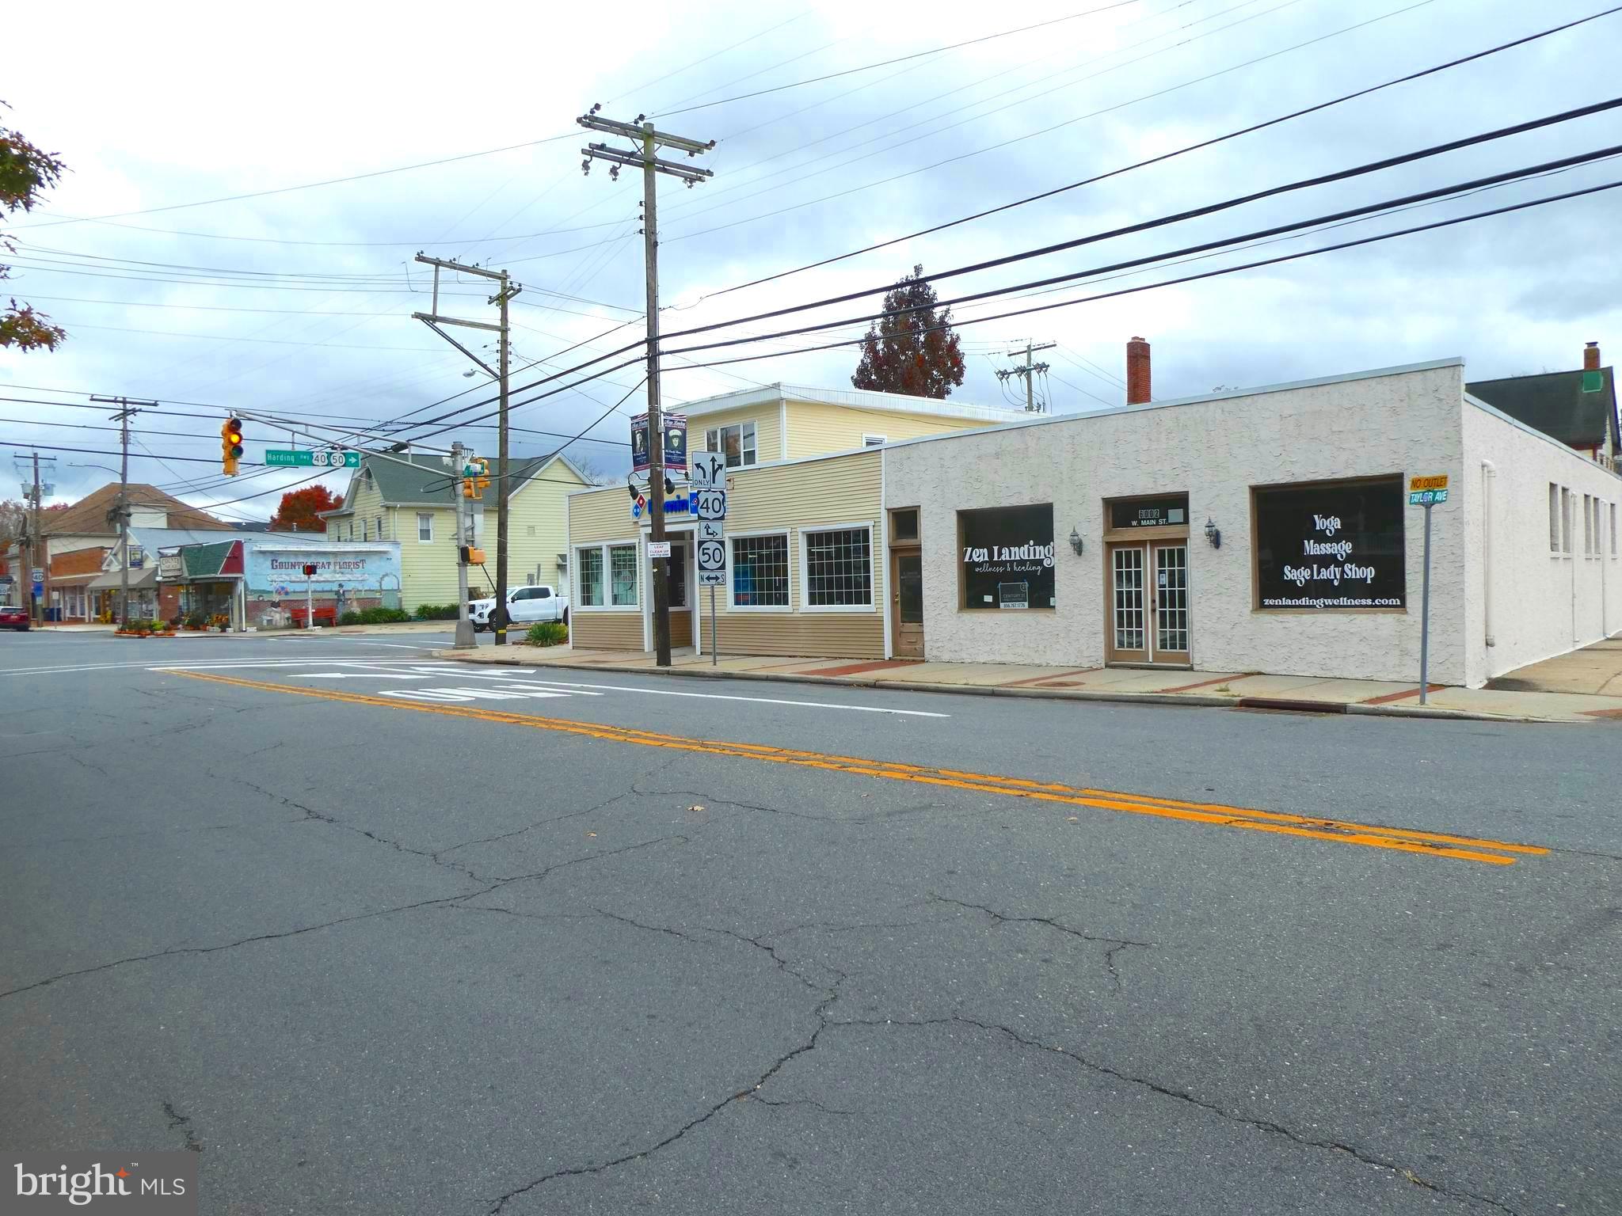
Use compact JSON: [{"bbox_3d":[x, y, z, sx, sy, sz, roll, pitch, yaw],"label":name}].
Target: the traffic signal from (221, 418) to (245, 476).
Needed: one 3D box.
[{"bbox_3d":[-15.209,-4.236,29.600,0.420,1.480,0.600,-2,1,-42],"label":"traffic signal"}]

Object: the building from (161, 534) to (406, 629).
[{"bbox_3d":[-31.001,-1.298,65.493,8.600,4.750,15.500,-2,2,-44],"label":"building"}]

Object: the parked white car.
[{"bbox_3d":[-12.650,0.043,50.090,5.880,1.920,2.060,-2,2,-45],"label":"parked white car"}]

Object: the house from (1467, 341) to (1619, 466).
[{"bbox_3d":[27.630,-5.193,47.351,10.000,10.302,7.000,0,2,43],"label":"house"}]

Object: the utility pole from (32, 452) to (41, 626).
[{"bbox_3d":[-52.419,-4.609,75.916,0.420,11.867,0.420,-2,1,-42],"label":"utility pole"}]

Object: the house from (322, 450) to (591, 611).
[{"bbox_3d":[-21.149,-4.217,70.222,14.632,9.958,9.114,-2,1,-42],"label":"house"}]

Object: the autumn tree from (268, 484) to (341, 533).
[{"bbox_3d":[-44.809,-5.047,99.885,8.500,11.832,8.500,-2,1,-42],"label":"autumn tree"}]

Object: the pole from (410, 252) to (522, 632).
[{"bbox_3d":[-11.010,-4.865,35.611,3.100,12.200,1.900,-2,1,-42],"label":"pole"}]

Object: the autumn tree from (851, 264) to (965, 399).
[{"bbox_3d":[3.667,-6.520,44.861,6.300,14.329,6.300,-2,1,-42],"label":"autumn tree"}]

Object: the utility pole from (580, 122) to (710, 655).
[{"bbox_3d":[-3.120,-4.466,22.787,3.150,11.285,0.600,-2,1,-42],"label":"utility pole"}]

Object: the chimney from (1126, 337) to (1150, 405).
[{"bbox_3d":[9.615,-6.673,32.858,0.600,2.600,0.470,-2,1,-42],"label":"chimney"}]

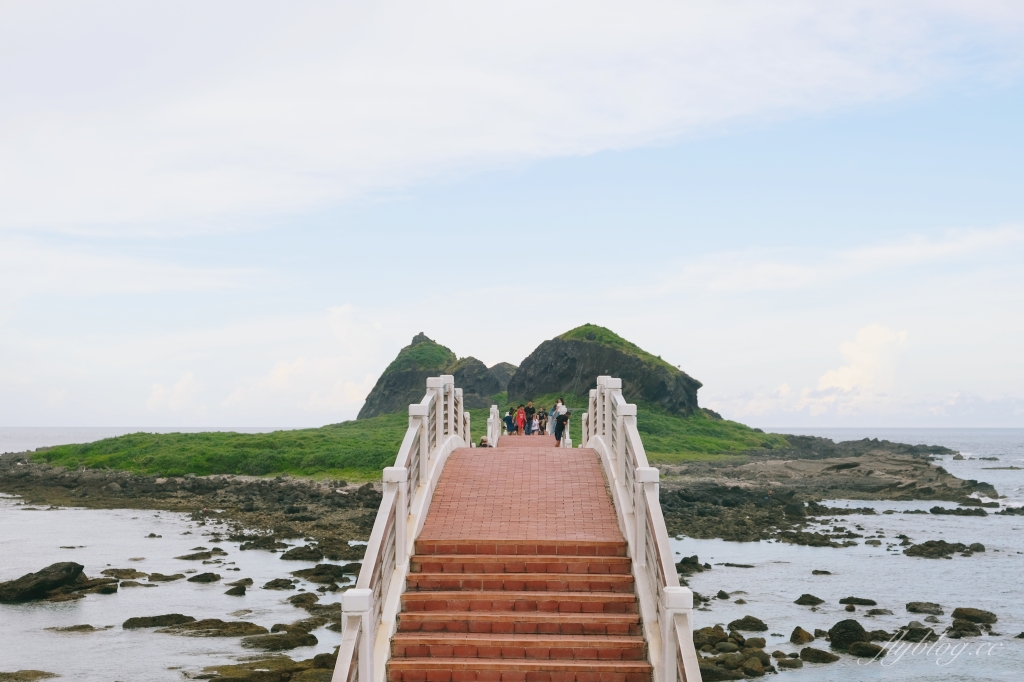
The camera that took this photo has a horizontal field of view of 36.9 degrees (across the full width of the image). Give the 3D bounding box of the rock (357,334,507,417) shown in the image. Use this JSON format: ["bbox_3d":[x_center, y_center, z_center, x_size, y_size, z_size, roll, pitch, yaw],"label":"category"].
[{"bbox_3d":[-30.097,13.273,574.058,54.400,32.034,43.520,0,-3,-3],"label":"rock"}]

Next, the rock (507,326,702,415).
[{"bbox_3d":[33.369,11.003,553.887,68.585,33.116,51.439,0,-3,3],"label":"rock"}]

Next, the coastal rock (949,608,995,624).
[{"bbox_3d":[21.075,12.546,70.135,2.060,0.649,1.236,-1,-3,17],"label":"coastal rock"}]

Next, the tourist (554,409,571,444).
[{"bbox_3d":[2.137,3.755,64.959,0.660,1.500,0.520,0,-3,0],"label":"tourist"}]

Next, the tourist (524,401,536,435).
[{"bbox_3d":[0.855,3.623,70.954,0.520,1.700,0.360,0,-3,2],"label":"tourist"}]

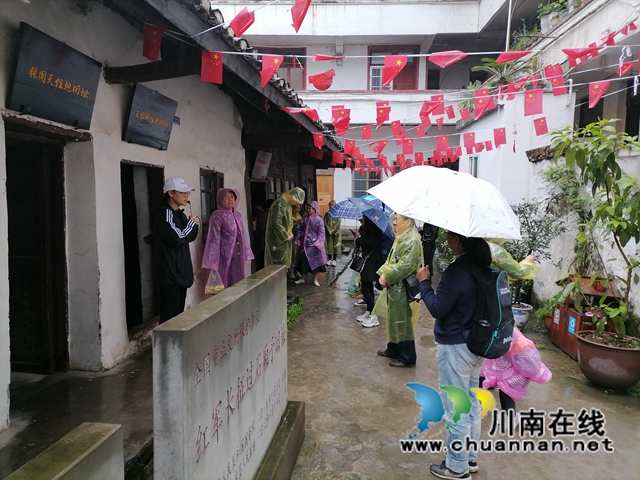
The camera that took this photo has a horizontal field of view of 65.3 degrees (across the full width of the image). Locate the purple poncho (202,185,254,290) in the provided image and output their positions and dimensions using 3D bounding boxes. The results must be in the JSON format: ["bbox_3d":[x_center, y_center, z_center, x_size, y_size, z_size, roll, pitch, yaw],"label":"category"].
[{"bbox_3d":[-1.063,0.017,5.800,0.600,1.250,0.420,-2,5,-27],"label":"purple poncho"}]

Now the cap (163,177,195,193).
[{"bbox_3d":[-1.192,-0.467,4.200,0.260,0.140,0.180,1,3,10],"label":"cap"}]

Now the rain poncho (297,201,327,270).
[{"bbox_3d":[-0.158,-0.084,9.300,0.420,1.300,0.550,-2,4,-40],"label":"rain poncho"}]

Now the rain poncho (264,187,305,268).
[{"bbox_3d":[-0.519,-0.154,7.300,0.500,1.230,0.580,2,5,17],"label":"rain poncho"}]

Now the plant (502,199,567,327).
[{"bbox_3d":[2.964,0.310,7.200,0.900,1.800,0.900,0,3,0],"label":"plant"}]

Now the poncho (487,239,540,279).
[{"bbox_3d":[1.700,0.318,4.600,0.600,1.100,0.600,-2,4,-37],"label":"poncho"}]

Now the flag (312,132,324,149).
[{"bbox_3d":[-0.023,-1.555,7.800,0.170,0.250,0.050,1,4,0],"label":"flag"}]

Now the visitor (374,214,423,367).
[{"bbox_3d":[0.865,0.534,5.500,0.500,1.640,0.550,1,3,6],"label":"visitor"}]

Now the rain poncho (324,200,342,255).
[{"bbox_3d":[0.319,-0.272,11.800,0.500,1.280,0.400,1,4,12],"label":"rain poncho"}]

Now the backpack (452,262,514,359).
[{"bbox_3d":[1.004,0.427,3.020,0.240,0.540,0.320,3,4,38],"label":"backpack"}]

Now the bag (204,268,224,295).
[{"bbox_3d":[-1.205,0.462,5.700,0.220,0.300,0.130,-1,5,-18],"label":"bag"}]

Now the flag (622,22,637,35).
[{"bbox_3d":[4.898,-3.344,7.900,0.200,0.220,0.070,1,4,12],"label":"flag"}]

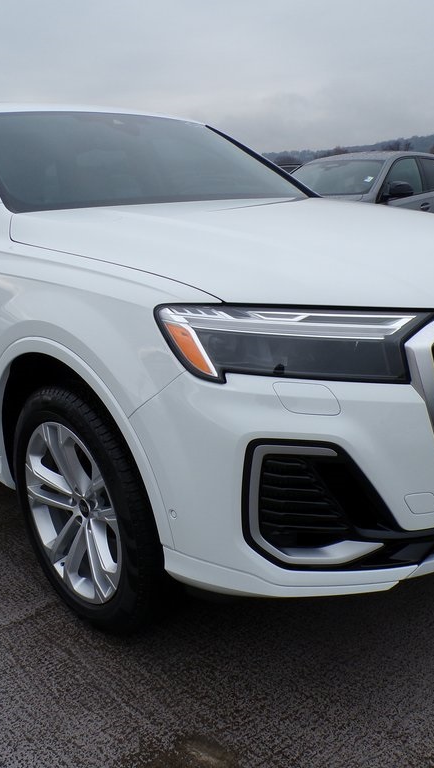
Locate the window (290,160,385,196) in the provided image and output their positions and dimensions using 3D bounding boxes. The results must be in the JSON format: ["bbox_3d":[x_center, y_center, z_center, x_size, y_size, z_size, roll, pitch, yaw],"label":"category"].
[{"bbox_3d":[1.366,-2.496,8.661,1.420,0.140,0.820,13,55,43],"label":"window"}]

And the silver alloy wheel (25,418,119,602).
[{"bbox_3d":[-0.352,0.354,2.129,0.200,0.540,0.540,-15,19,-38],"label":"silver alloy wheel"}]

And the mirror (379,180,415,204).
[{"bbox_3d":[2.107,-2.193,8.106,0.290,0.200,0.180,13,21,43],"label":"mirror"}]

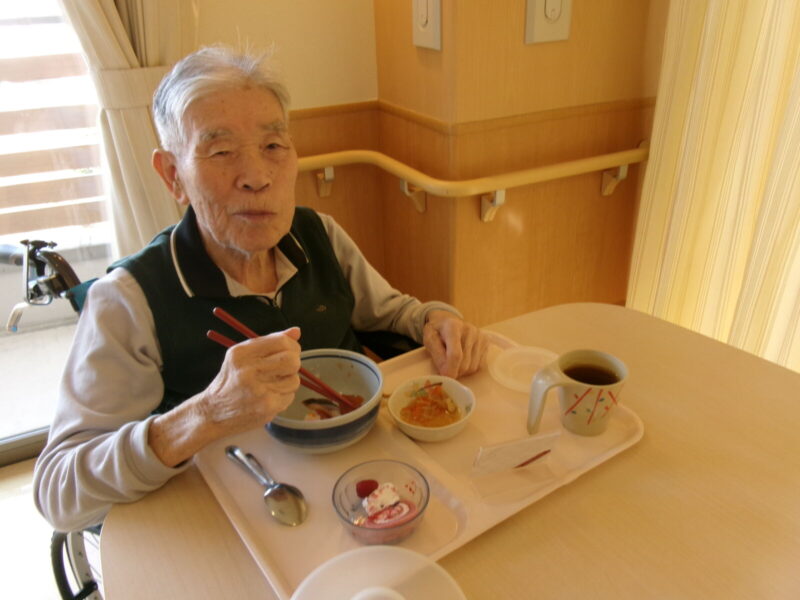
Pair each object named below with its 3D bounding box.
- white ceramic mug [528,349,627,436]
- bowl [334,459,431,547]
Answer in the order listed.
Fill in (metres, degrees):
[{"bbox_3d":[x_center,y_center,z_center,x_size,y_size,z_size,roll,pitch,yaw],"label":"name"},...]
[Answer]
[{"bbox_3d":[0.211,0.121,0.787,0.127,0.082,0.081,-10,28,-18],"label":"white ceramic mug"},{"bbox_3d":[-0.018,0.211,0.651,0.094,0.045,0.094,0,27,0],"label":"bowl"}]

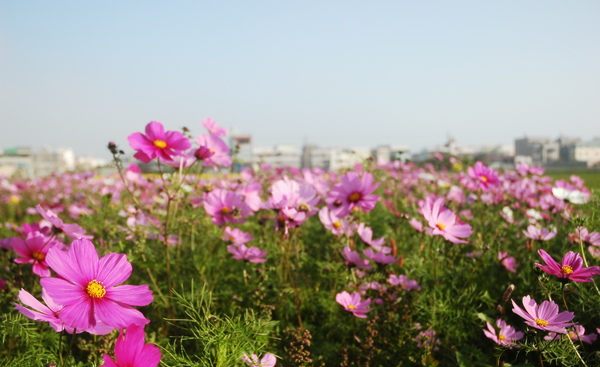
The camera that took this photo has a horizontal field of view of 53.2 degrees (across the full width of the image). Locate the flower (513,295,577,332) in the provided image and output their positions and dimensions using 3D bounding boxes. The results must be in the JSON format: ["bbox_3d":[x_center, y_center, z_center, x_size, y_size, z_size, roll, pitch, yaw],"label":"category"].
[{"bbox_3d":[0.289,0.162,0.715,0.073,0.026,0.073,0,28,-6],"label":"flower"}]

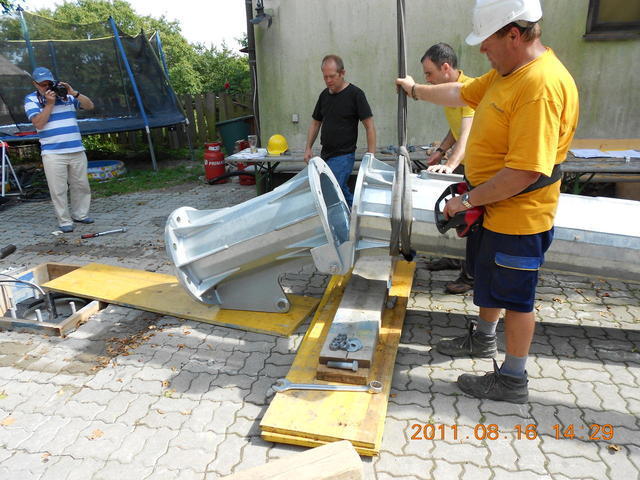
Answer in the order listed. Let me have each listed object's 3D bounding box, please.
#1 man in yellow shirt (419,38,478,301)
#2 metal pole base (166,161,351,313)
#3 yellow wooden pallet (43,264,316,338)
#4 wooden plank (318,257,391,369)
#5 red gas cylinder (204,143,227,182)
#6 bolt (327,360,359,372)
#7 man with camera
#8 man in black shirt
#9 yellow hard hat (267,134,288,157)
[{"bbox_3d":[0.995,-0.455,3.304,0.680,1.660,0.540,-11,20,-26],"label":"man in yellow shirt"},{"bbox_3d":[-0.324,0.039,3.096,1.040,0.880,0.690,-17,14,17],"label":"metal pole base"},{"bbox_3d":[-1.023,0.388,3.413,2.000,0.030,0.500,6,20,20],"label":"yellow wooden pallet"},{"bbox_3d":[0.271,0.408,2.997,0.250,0.050,1.320,2,18,13],"label":"wooden plank"},{"bbox_3d":[-1.587,-1.169,7.300,0.310,0.600,0.310,-2,18,0],"label":"red gas cylinder"},{"bbox_3d":[0.111,0.620,2.362,0.155,0.050,0.050,3,19,15],"label":"bolt"},{"bbox_3d":[-2.741,-0.946,5.174,0.660,1.690,0.520,-11,20,-25],"label":"man with camera"},{"bbox_3d":[0.181,-0.687,4.093,0.580,1.662,0.420,1,18,11],"label":"man in black shirt"},{"bbox_3d":[-0.464,-1.027,5.250,0.225,0.165,0.280,3,18,14],"label":"yellow hard hat"}]

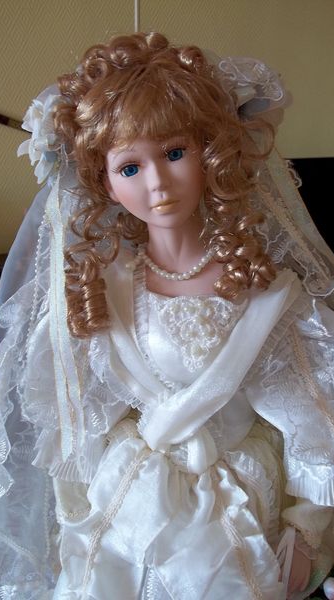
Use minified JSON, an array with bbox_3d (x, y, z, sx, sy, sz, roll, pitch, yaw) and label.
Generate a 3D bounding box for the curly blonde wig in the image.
[{"bbox_3d":[-0.002,-0.106,0.525,0.195,0.265,0.170,-7,5,-4],"label":"curly blonde wig"}]

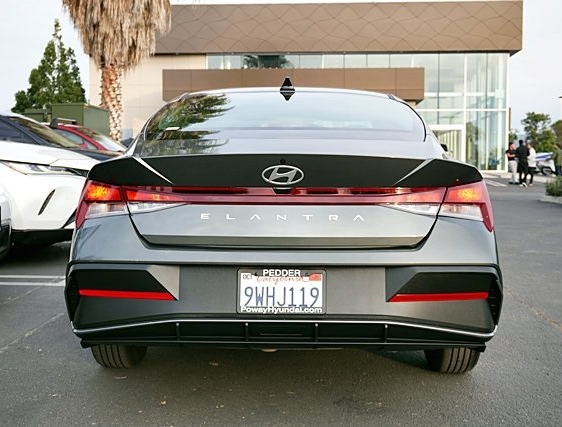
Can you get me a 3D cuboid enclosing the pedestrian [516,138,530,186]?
[{"bbox_3d":[9.108,-1.888,26.800,0.520,1.750,0.400,1,4,6],"label":"pedestrian"}]

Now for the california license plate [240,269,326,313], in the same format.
[{"bbox_3d":[0.004,0.274,2.500,0.312,0.158,0.020,0,4,1],"label":"california license plate"}]

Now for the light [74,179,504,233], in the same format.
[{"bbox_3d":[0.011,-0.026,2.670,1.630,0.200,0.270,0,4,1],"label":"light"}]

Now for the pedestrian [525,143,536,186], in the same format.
[{"bbox_3d":[9.636,-1.888,27.400,0.420,1.680,0.460,-2,5,-30],"label":"pedestrian"}]

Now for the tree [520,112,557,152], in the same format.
[{"bbox_3d":[27.155,-7.638,75.000,3.700,6.000,3.700,0,4,0],"label":"tree"}]

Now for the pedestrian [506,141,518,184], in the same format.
[{"bbox_3d":[9.236,-2.009,28.400,0.420,1.680,0.480,4,5,37],"label":"pedestrian"}]

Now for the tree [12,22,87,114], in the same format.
[{"bbox_3d":[-15.692,-7.939,48.000,5.100,10.400,5.100,0,4,0],"label":"tree"}]

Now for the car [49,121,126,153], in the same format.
[{"bbox_3d":[-4.150,-0.824,12.950,4.600,1.670,1.860,0,4,3],"label":"car"}]

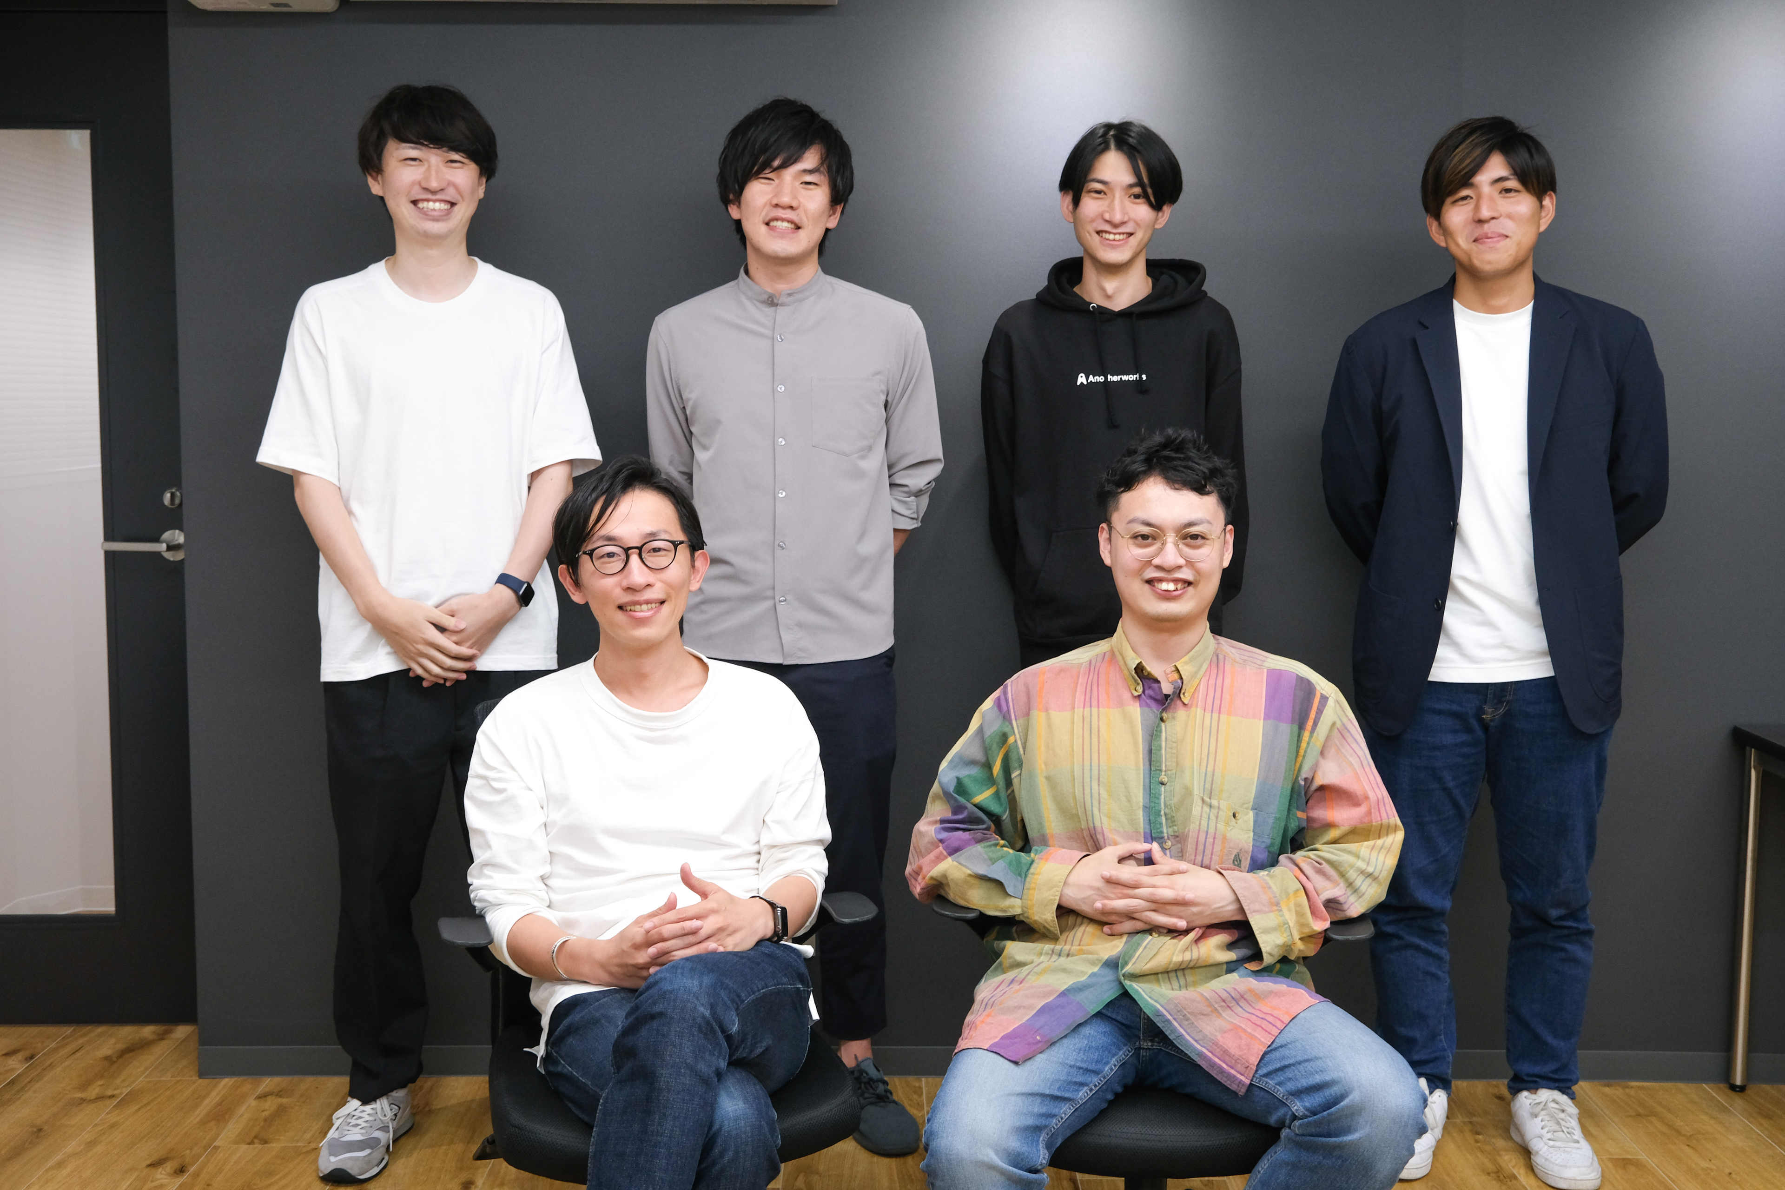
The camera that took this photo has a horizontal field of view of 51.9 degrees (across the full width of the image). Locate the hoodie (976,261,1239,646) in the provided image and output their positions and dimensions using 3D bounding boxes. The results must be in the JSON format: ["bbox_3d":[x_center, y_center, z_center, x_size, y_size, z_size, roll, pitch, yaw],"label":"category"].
[{"bbox_3d":[0.380,-0.239,3.131,0.460,0.665,0.330,1,6,5],"label":"hoodie"}]

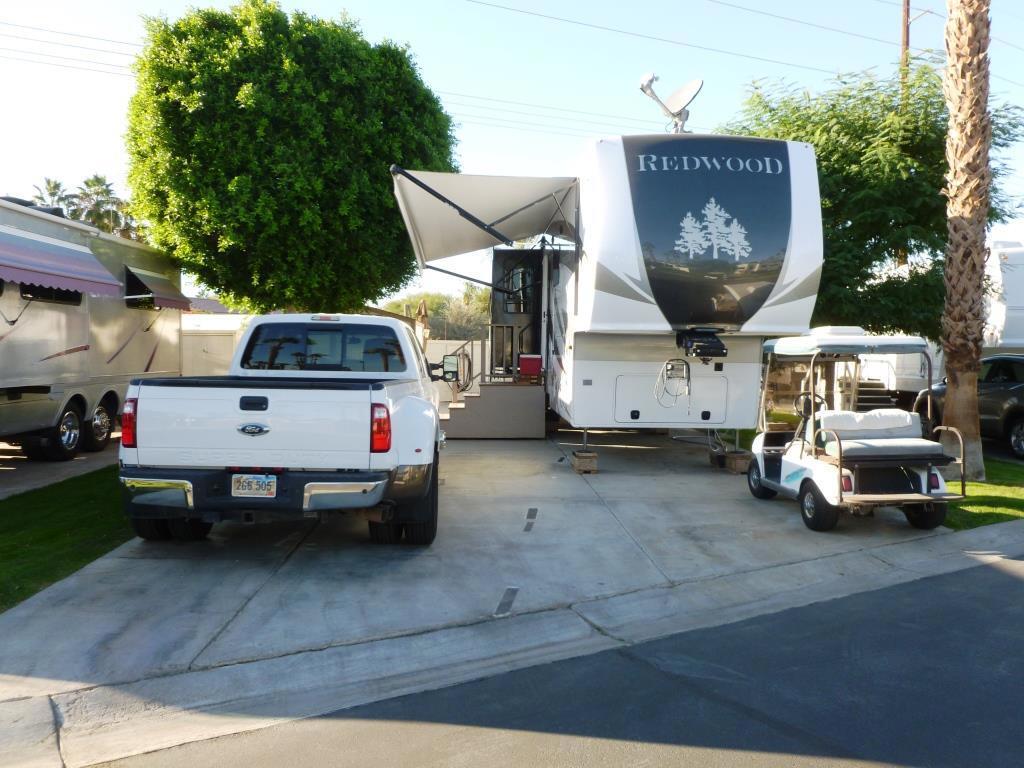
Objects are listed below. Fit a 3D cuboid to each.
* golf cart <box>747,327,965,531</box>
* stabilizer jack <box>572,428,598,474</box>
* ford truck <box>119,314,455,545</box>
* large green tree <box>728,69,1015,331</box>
[{"bbox_3d":[3.290,0.420,8.300,1.200,1.820,2.600,1,2,-4],"label":"golf cart"},{"bbox_3d":[0.970,0.885,11.000,0.330,0.590,0.320,1,2,-3],"label":"stabilizer jack"},{"bbox_3d":[-1.890,0.245,8.870,2.480,1.980,6.650,1,2,-2],"label":"ford truck"},{"bbox_3d":[6.750,-2.450,15.500,5.600,7.000,5.600,1,2,-3],"label":"large green tree"}]

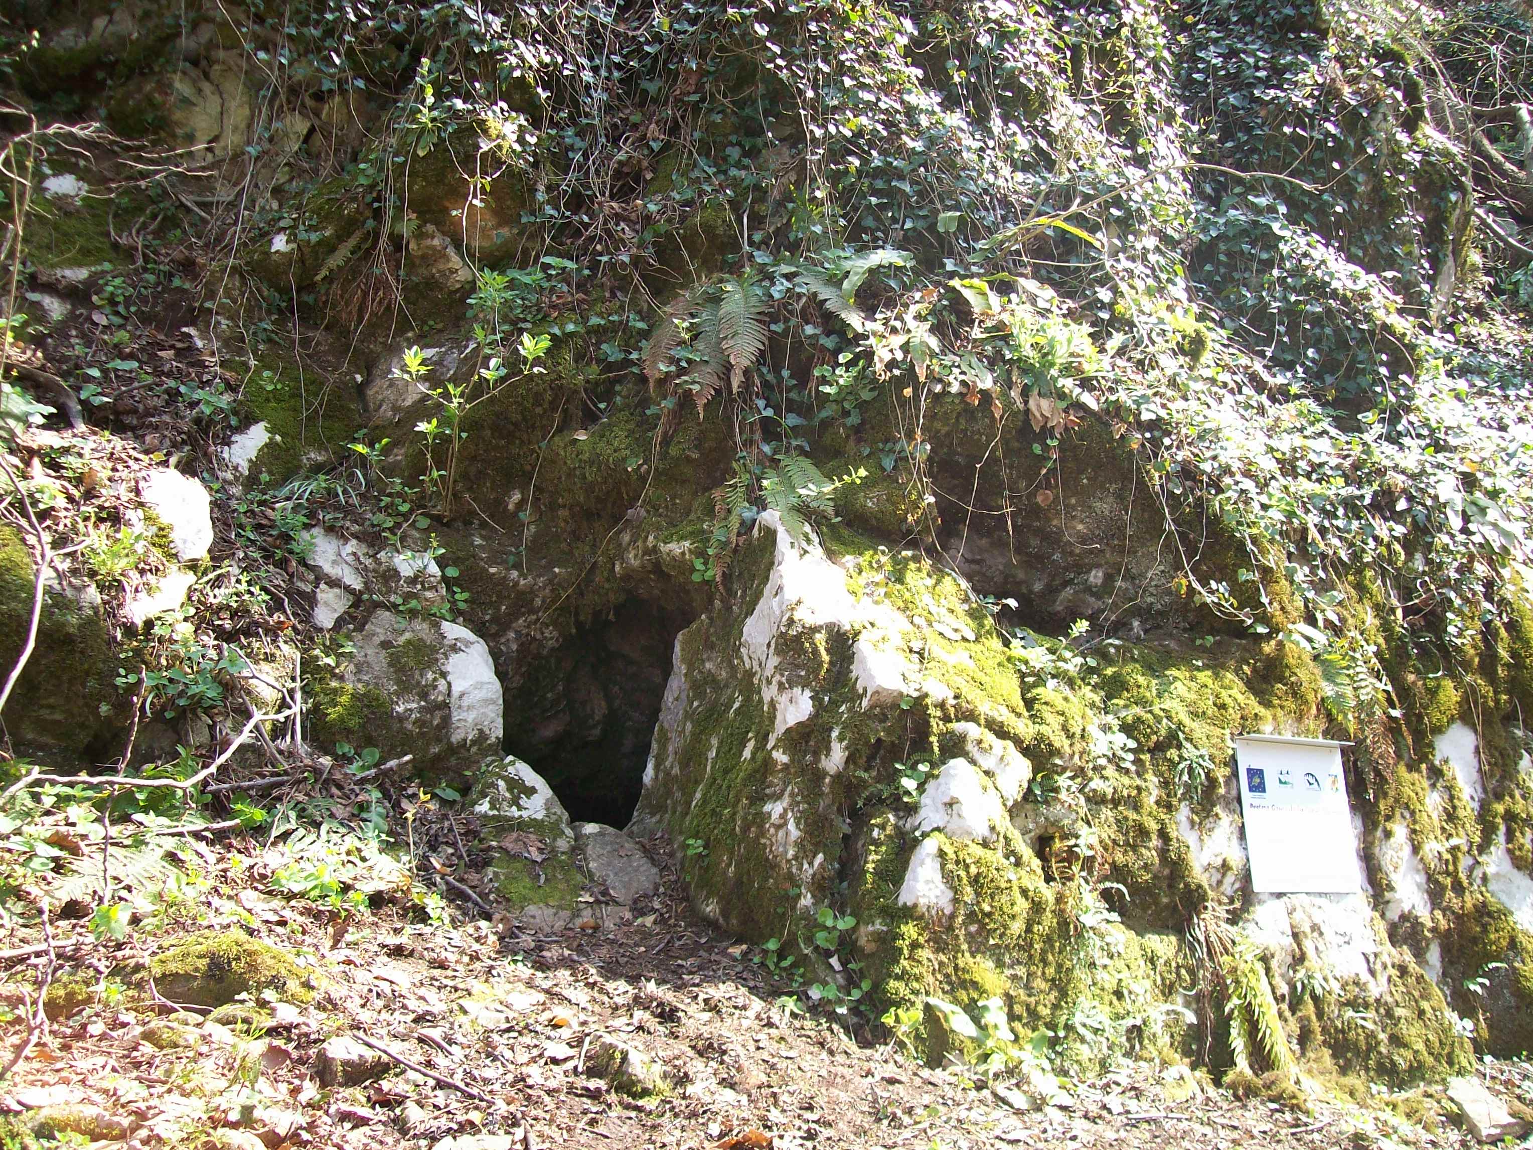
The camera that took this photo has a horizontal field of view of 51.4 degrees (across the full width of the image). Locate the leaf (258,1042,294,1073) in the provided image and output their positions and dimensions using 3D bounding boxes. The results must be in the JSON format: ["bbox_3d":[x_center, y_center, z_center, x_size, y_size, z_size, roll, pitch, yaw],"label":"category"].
[{"bbox_3d":[-1.215,1.194,3.950,0.089,0.062,0.050,0,-2,0],"label":"leaf"}]

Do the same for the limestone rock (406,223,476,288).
[{"bbox_3d":[-1.183,-1.165,5.800,0.250,0.240,0.190,-1,2,-15],"label":"limestone rock"}]

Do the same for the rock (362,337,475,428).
[{"bbox_3d":[-1.222,-0.675,5.600,0.400,0.310,0.280,0,2,-10],"label":"rock"}]

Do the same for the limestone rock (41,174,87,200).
[{"bbox_3d":[-2.732,-1.511,6.200,0.175,0.105,0.130,0,2,-10],"label":"limestone rock"}]

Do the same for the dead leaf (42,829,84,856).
[{"bbox_3d":[-2.030,0.772,4.600,0.120,0.050,0.085,0,2,0],"label":"dead leaf"}]

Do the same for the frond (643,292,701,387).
[{"bbox_3d":[-0.332,-0.829,5.600,0.200,0.332,0.160,0,-2,0],"label":"frond"}]

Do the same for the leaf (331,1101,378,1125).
[{"bbox_3d":[-0.968,1.266,3.750,0.110,0.040,0.080,0,2,0],"label":"leaf"}]

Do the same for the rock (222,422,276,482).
[{"bbox_3d":[-1.898,-0.450,5.850,0.198,0.213,0.180,0,-2,0],"label":"rock"}]

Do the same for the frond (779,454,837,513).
[{"bbox_3d":[0.137,-0.297,5.200,0.191,0.191,0.150,0,-2,0],"label":"frond"}]

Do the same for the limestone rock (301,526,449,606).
[{"bbox_3d":[-1.384,-0.029,5.600,0.509,0.268,0.340,0,-2,0],"label":"limestone rock"}]

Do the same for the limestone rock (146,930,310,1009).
[{"bbox_3d":[-1.452,1.064,4.300,0.426,0.175,0.300,0,-2,0],"label":"limestone rock"}]

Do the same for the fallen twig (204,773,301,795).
[{"bbox_3d":[-1.577,0.642,4.900,0.310,0.035,0.035,-9,0,0],"label":"fallen twig"}]

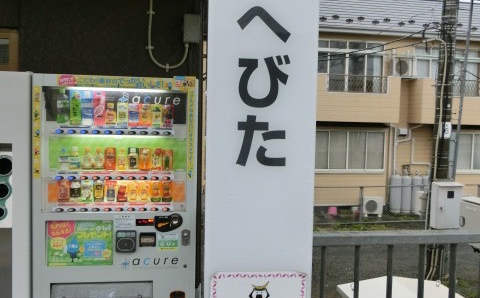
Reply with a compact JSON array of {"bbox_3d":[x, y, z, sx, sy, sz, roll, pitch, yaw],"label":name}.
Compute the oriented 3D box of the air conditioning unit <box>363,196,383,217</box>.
[{"bbox_3d":[4.064,1.781,14.338,0.680,0.600,0.280,1,3,-10],"label":"air conditioning unit"}]

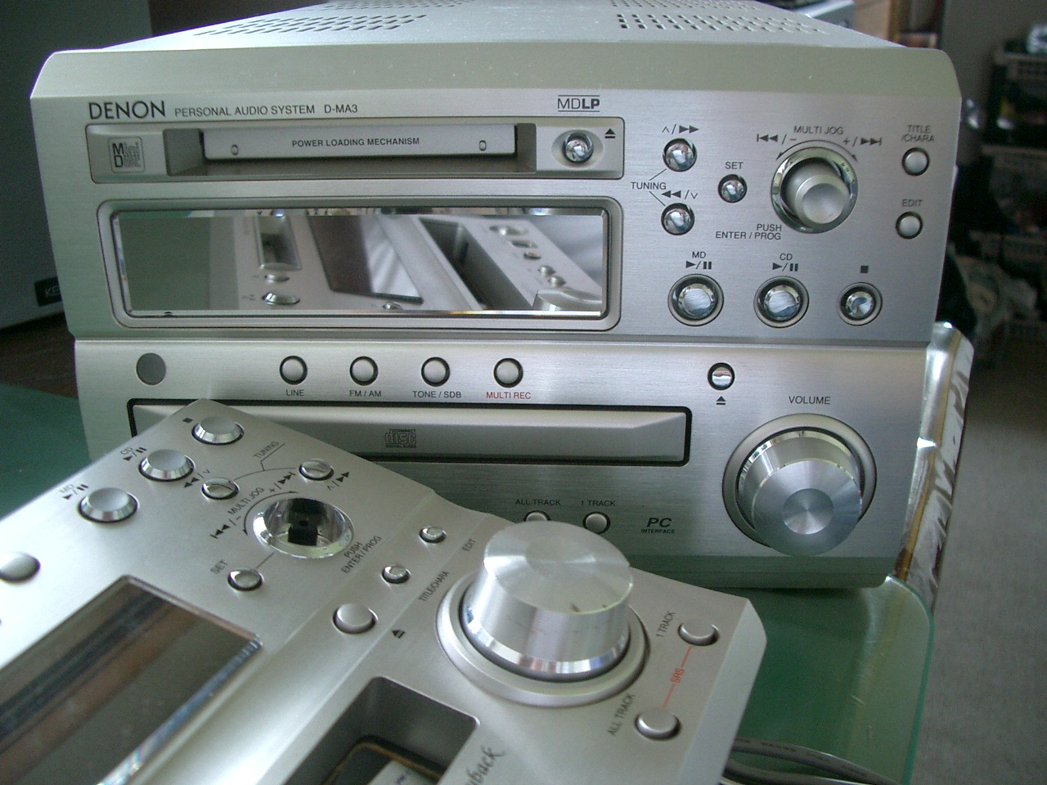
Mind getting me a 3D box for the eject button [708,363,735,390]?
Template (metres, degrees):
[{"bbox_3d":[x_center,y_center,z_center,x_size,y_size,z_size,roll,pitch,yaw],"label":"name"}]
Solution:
[{"bbox_3d":[0.048,-0.004,0.257,0.007,0.007,0.003,1,23,3],"label":"eject button"}]

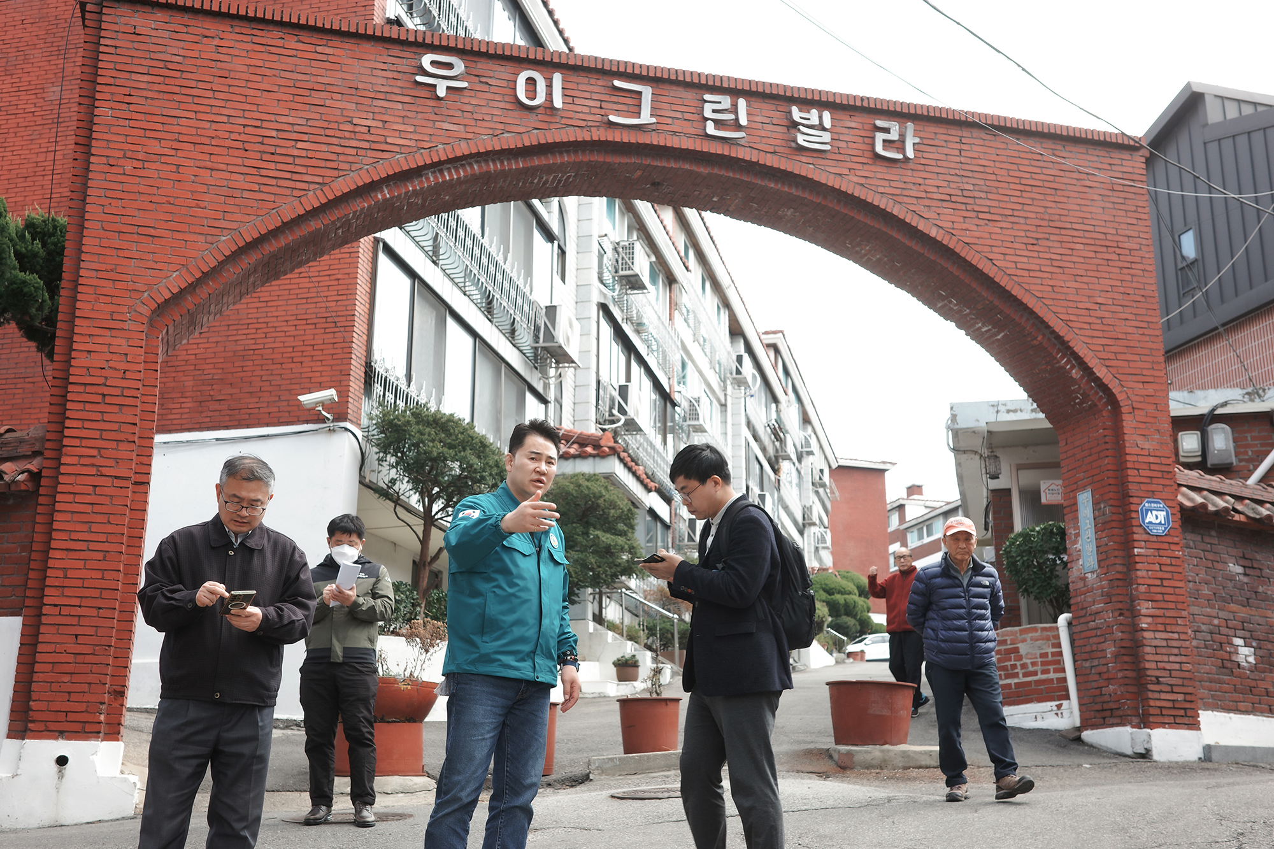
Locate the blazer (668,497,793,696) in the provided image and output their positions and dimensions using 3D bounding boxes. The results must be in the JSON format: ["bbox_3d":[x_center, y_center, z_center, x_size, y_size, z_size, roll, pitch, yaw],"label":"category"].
[{"bbox_3d":[0.307,0.555,4.620,0.370,0.642,0.470,4,-15,-15],"label":"blazer"}]

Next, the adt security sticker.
[{"bbox_3d":[4.126,0.742,11.272,0.296,0.292,0.012,4,-15,-17],"label":"adt security sticker"}]

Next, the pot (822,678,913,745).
[{"bbox_3d":[1.855,2.298,11.250,0.725,0.489,0.725,0,-14,0],"label":"pot"}]

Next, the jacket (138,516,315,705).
[{"bbox_3d":[-1.282,0.580,4.430,0.560,0.588,0.400,5,-15,-17],"label":"jacket"}]

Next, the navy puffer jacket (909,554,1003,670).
[{"bbox_3d":[1.883,1.117,8.420,0.570,0.690,0.360,4,-16,-11],"label":"navy puffer jacket"}]

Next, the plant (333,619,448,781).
[{"bbox_3d":[-1.934,2.104,10.850,0.900,1.190,0.900,0,-15,0],"label":"plant"}]

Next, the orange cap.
[{"bbox_3d":[1.934,0.615,8.470,0.190,0.125,0.260,-1,-15,4],"label":"orange cap"}]

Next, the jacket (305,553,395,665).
[{"bbox_3d":[-1.614,1.026,7.850,0.560,0.640,0.360,1,-15,-2],"label":"jacket"}]

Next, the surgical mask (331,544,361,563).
[{"bbox_3d":[-1.550,0.695,7.520,0.145,0.120,0.090,3,3,-11],"label":"surgical mask"}]

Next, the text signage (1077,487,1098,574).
[{"bbox_3d":[3.679,0.876,11.579,0.025,0.660,0.190,4,-15,-17],"label":"text signage"}]

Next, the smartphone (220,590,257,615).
[{"bbox_3d":[-1.198,0.537,4.252,0.075,0.011,0.160,2,-31,-28],"label":"smartphone"}]

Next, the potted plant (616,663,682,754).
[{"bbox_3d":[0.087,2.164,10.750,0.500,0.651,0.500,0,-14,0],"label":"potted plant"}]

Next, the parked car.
[{"bbox_3d":[12.242,10.891,69.000,4.400,1.500,1.780,6,-16,-20],"label":"parked car"}]

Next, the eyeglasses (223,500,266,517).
[{"bbox_3d":[-1.283,0.247,4.629,0.140,0.048,0.135,12,15,-20],"label":"eyeglasses"}]

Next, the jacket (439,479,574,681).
[{"bbox_3d":[-0.396,0.518,4.470,0.510,0.650,0.380,13,-20,-38],"label":"jacket"}]

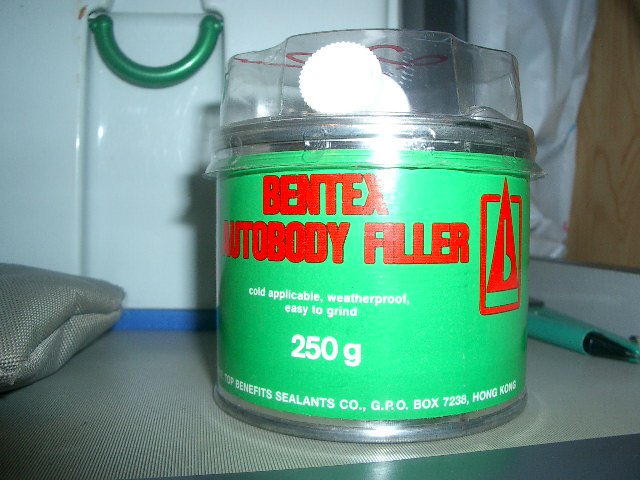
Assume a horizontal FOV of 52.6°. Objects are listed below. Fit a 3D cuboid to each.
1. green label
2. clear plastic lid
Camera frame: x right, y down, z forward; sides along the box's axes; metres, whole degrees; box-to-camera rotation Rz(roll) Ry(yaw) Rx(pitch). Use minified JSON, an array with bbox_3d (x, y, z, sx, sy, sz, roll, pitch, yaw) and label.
[{"bbox_3d":[0.011,0.006,0.146,0.068,0.047,0.068,1,3,17],"label":"green label"},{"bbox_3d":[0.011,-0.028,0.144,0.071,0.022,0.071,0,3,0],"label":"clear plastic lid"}]

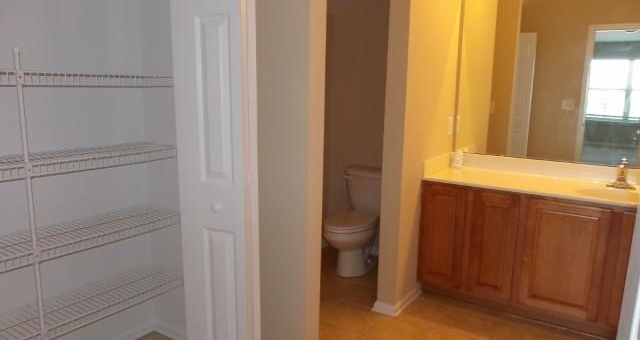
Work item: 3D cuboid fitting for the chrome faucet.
[{"bbox_3d":[1.773,0.019,2.813,0.152,0.177,0.131,8,12,33],"label":"chrome faucet"}]

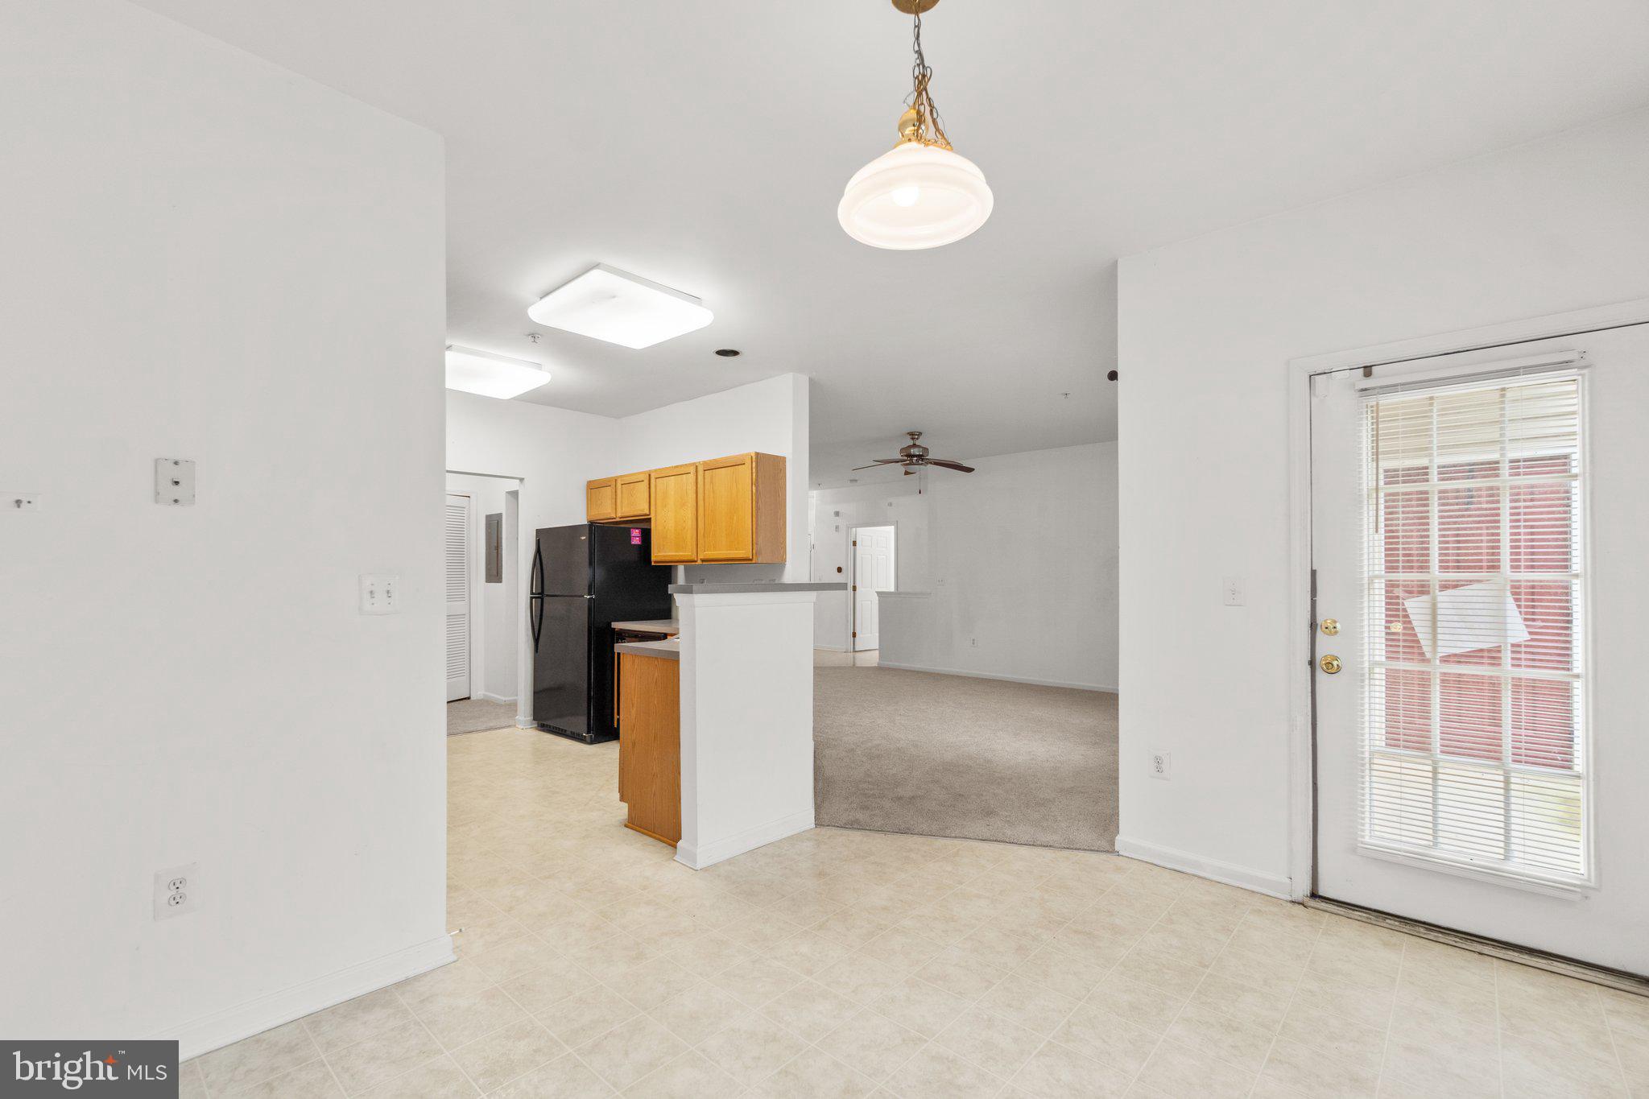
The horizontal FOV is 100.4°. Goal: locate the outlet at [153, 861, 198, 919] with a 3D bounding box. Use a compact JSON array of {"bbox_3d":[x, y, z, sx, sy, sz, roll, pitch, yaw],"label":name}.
[{"bbox_3d":[-1.696,0.895,1.798,0.010,0.121,0.080,-1,-2,41],"label":"outlet"}]

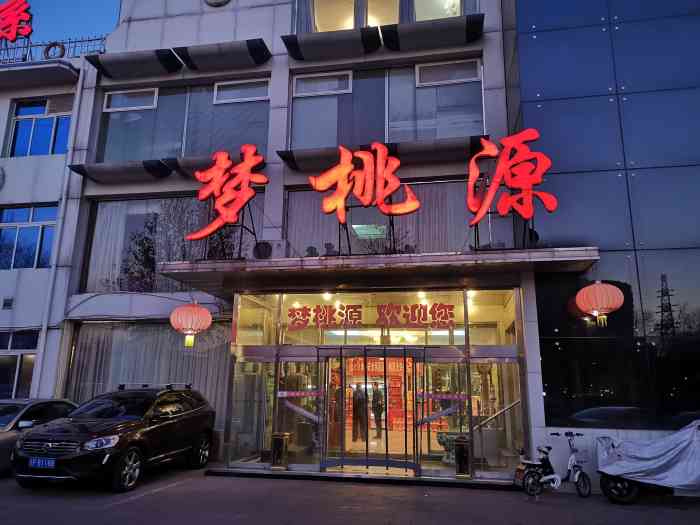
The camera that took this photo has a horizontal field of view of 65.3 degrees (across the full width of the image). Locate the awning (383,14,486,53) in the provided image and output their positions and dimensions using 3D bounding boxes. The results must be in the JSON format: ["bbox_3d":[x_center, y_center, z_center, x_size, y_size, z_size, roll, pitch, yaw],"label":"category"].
[{"bbox_3d":[2.100,-5.692,13.594,2.600,0.450,0.850,-2,-13,10],"label":"awning"}]

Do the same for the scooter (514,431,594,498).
[{"bbox_3d":[3.304,3.311,8.989,1.330,1.050,0.560,3,-13,-9],"label":"scooter"}]

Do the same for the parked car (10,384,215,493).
[{"bbox_3d":[-4.265,3.290,10.753,1.890,1.710,4.640,-2,-13,11],"label":"parked car"}]

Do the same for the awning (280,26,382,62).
[{"bbox_3d":[-0.409,-5.615,14.046,2.550,0.450,0.850,-2,-13,10],"label":"awning"}]

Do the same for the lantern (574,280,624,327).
[{"bbox_3d":[4.374,0.717,9.552,0.770,0.790,0.770,-2,-13,10],"label":"lantern"}]

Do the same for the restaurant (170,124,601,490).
[{"bbox_3d":[0.534,1.040,11.031,7.800,6.322,3.200,-2,-13,10],"label":"restaurant"}]

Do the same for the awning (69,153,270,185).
[{"bbox_3d":[-4.750,-2.382,14.113,5.200,0.450,0.850,-2,-13,10],"label":"awning"}]

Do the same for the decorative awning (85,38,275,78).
[{"bbox_3d":[-4.718,-5.482,14.822,5.200,0.450,0.850,-2,-13,10],"label":"decorative awning"}]

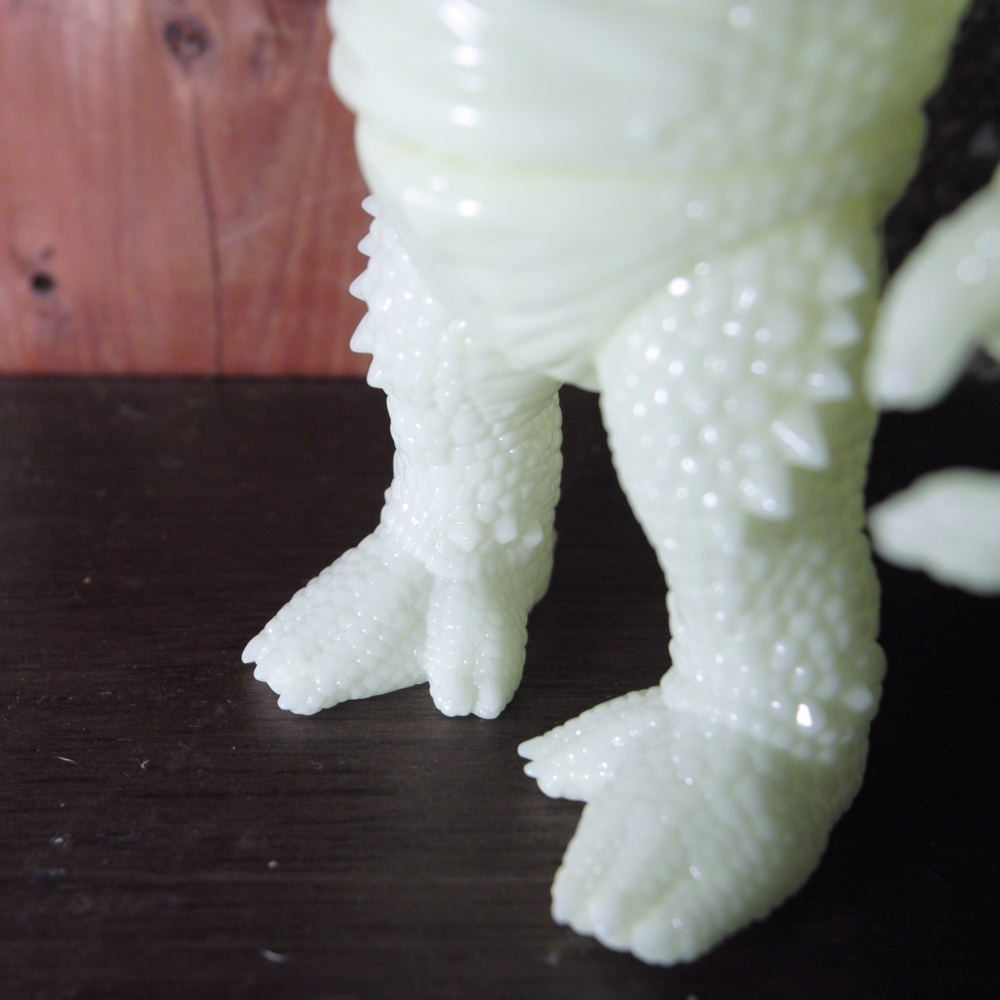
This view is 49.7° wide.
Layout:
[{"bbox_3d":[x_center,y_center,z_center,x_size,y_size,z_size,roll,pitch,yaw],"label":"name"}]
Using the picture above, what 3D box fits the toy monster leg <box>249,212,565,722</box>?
[{"bbox_3d":[-0.013,-0.012,0.199,0.053,0.089,0.069,22,34,36],"label":"toy monster leg"}]

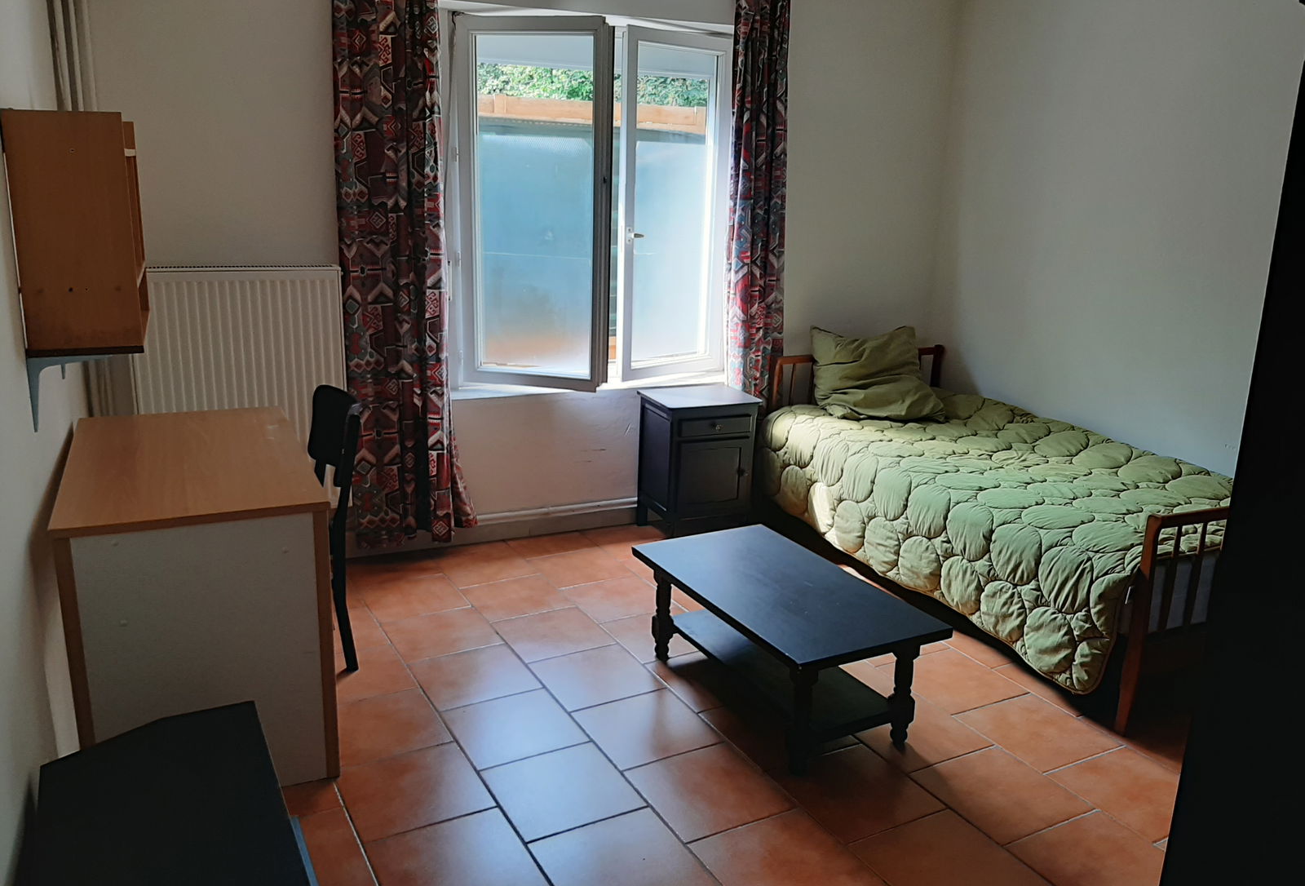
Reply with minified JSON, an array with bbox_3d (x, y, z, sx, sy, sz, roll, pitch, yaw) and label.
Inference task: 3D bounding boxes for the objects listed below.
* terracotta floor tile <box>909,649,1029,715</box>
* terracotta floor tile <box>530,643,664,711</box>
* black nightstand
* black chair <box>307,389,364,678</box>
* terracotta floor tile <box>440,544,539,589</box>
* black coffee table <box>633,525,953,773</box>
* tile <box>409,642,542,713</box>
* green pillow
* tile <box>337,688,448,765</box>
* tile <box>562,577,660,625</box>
[{"bbox_3d":[0.964,0.772,3.167,0.335,0.010,0.335,-6,16,-28],"label":"terracotta floor tile"},{"bbox_3d":[-0.177,0.740,3.088,0.332,0.012,0.332,-6,16,-28],"label":"terracotta floor tile"},{"bbox_3d":[0.192,0.098,4.300,0.434,0.622,0.349,-5,16,-23],"label":"black nightstand"},{"bbox_3d":[-1.193,0.285,3.089,0.490,0.850,0.410,-8,17,-33],"label":"black chair"},{"bbox_3d":[-0.687,0.510,4.003,0.335,0.010,0.335,-6,16,-28],"label":"terracotta floor tile"},{"bbox_3d":[0.365,0.596,2.944,0.508,0.374,0.905,-6,16,-28],"label":"black coffee table"},{"bbox_3d":[-0.555,0.730,3.058,0.332,0.010,0.327,-7,17,-29],"label":"tile"},{"bbox_3d":[1.028,-0.325,4.494,0.560,0.460,0.190,-1,-14,-11],"label":"green pillow"},{"bbox_3d":[-0.769,0.802,2.760,0.332,0.010,0.327,-7,17,-29],"label":"tile"},{"bbox_3d":[-0.122,0.593,3.678,0.332,0.012,0.332,-6,16,-28],"label":"tile"}]

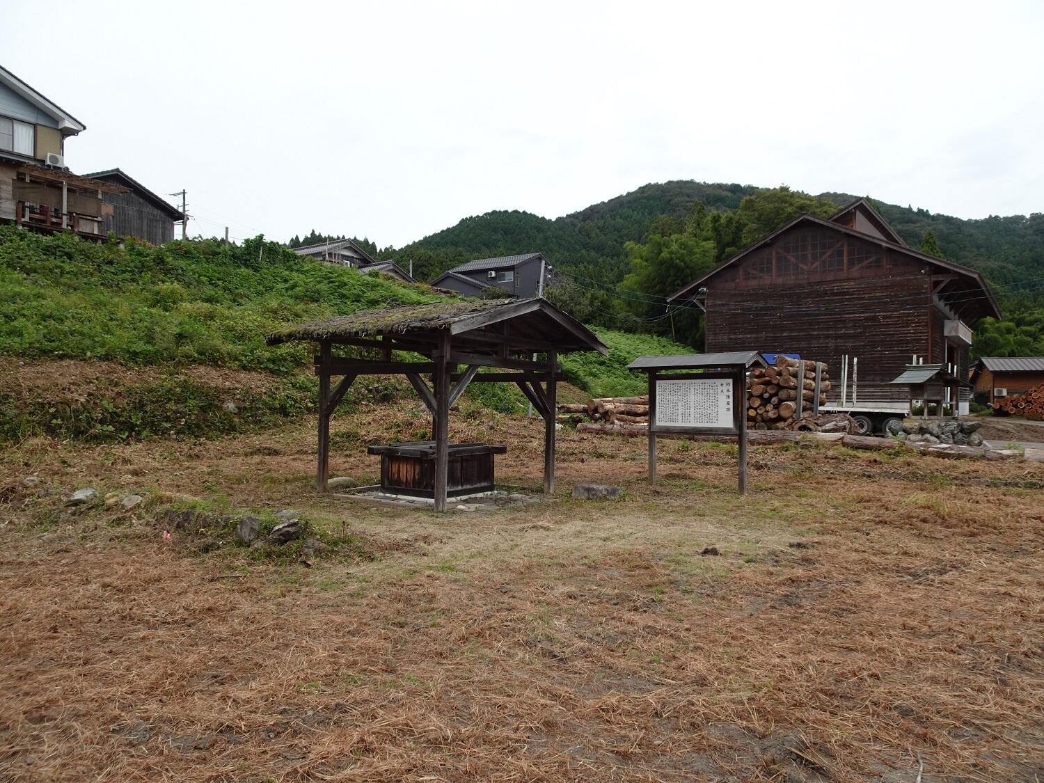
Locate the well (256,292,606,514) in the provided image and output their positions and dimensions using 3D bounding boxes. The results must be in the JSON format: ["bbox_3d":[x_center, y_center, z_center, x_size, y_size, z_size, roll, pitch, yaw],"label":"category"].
[{"bbox_3d":[-1.390,0.140,12.360,4.230,3.180,3.940,0,-1,38],"label":"well"}]

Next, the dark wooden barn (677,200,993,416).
[{"bbox_3d":[22.170,-4.600,49.190,16.500,12.500,21.900,0,-1,36],"label":"dark wooden barn"}]

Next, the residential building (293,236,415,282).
[{"bbox_3d":[-23.559,-15.123,94.228,17.000,8.200,10.400,0,-1,36],"label":"residential building"}]

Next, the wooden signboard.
[{"bbox_3d":[3.150,0.546,13.240,2.420,2.460,0.860,0,-1,43],"label":"wooden signboard"}]

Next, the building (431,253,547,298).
[{"bbox_3d":[-2.991,-9.572,74.278,11.000,8.000,11.600,0,-1,31],"label":"building"}]

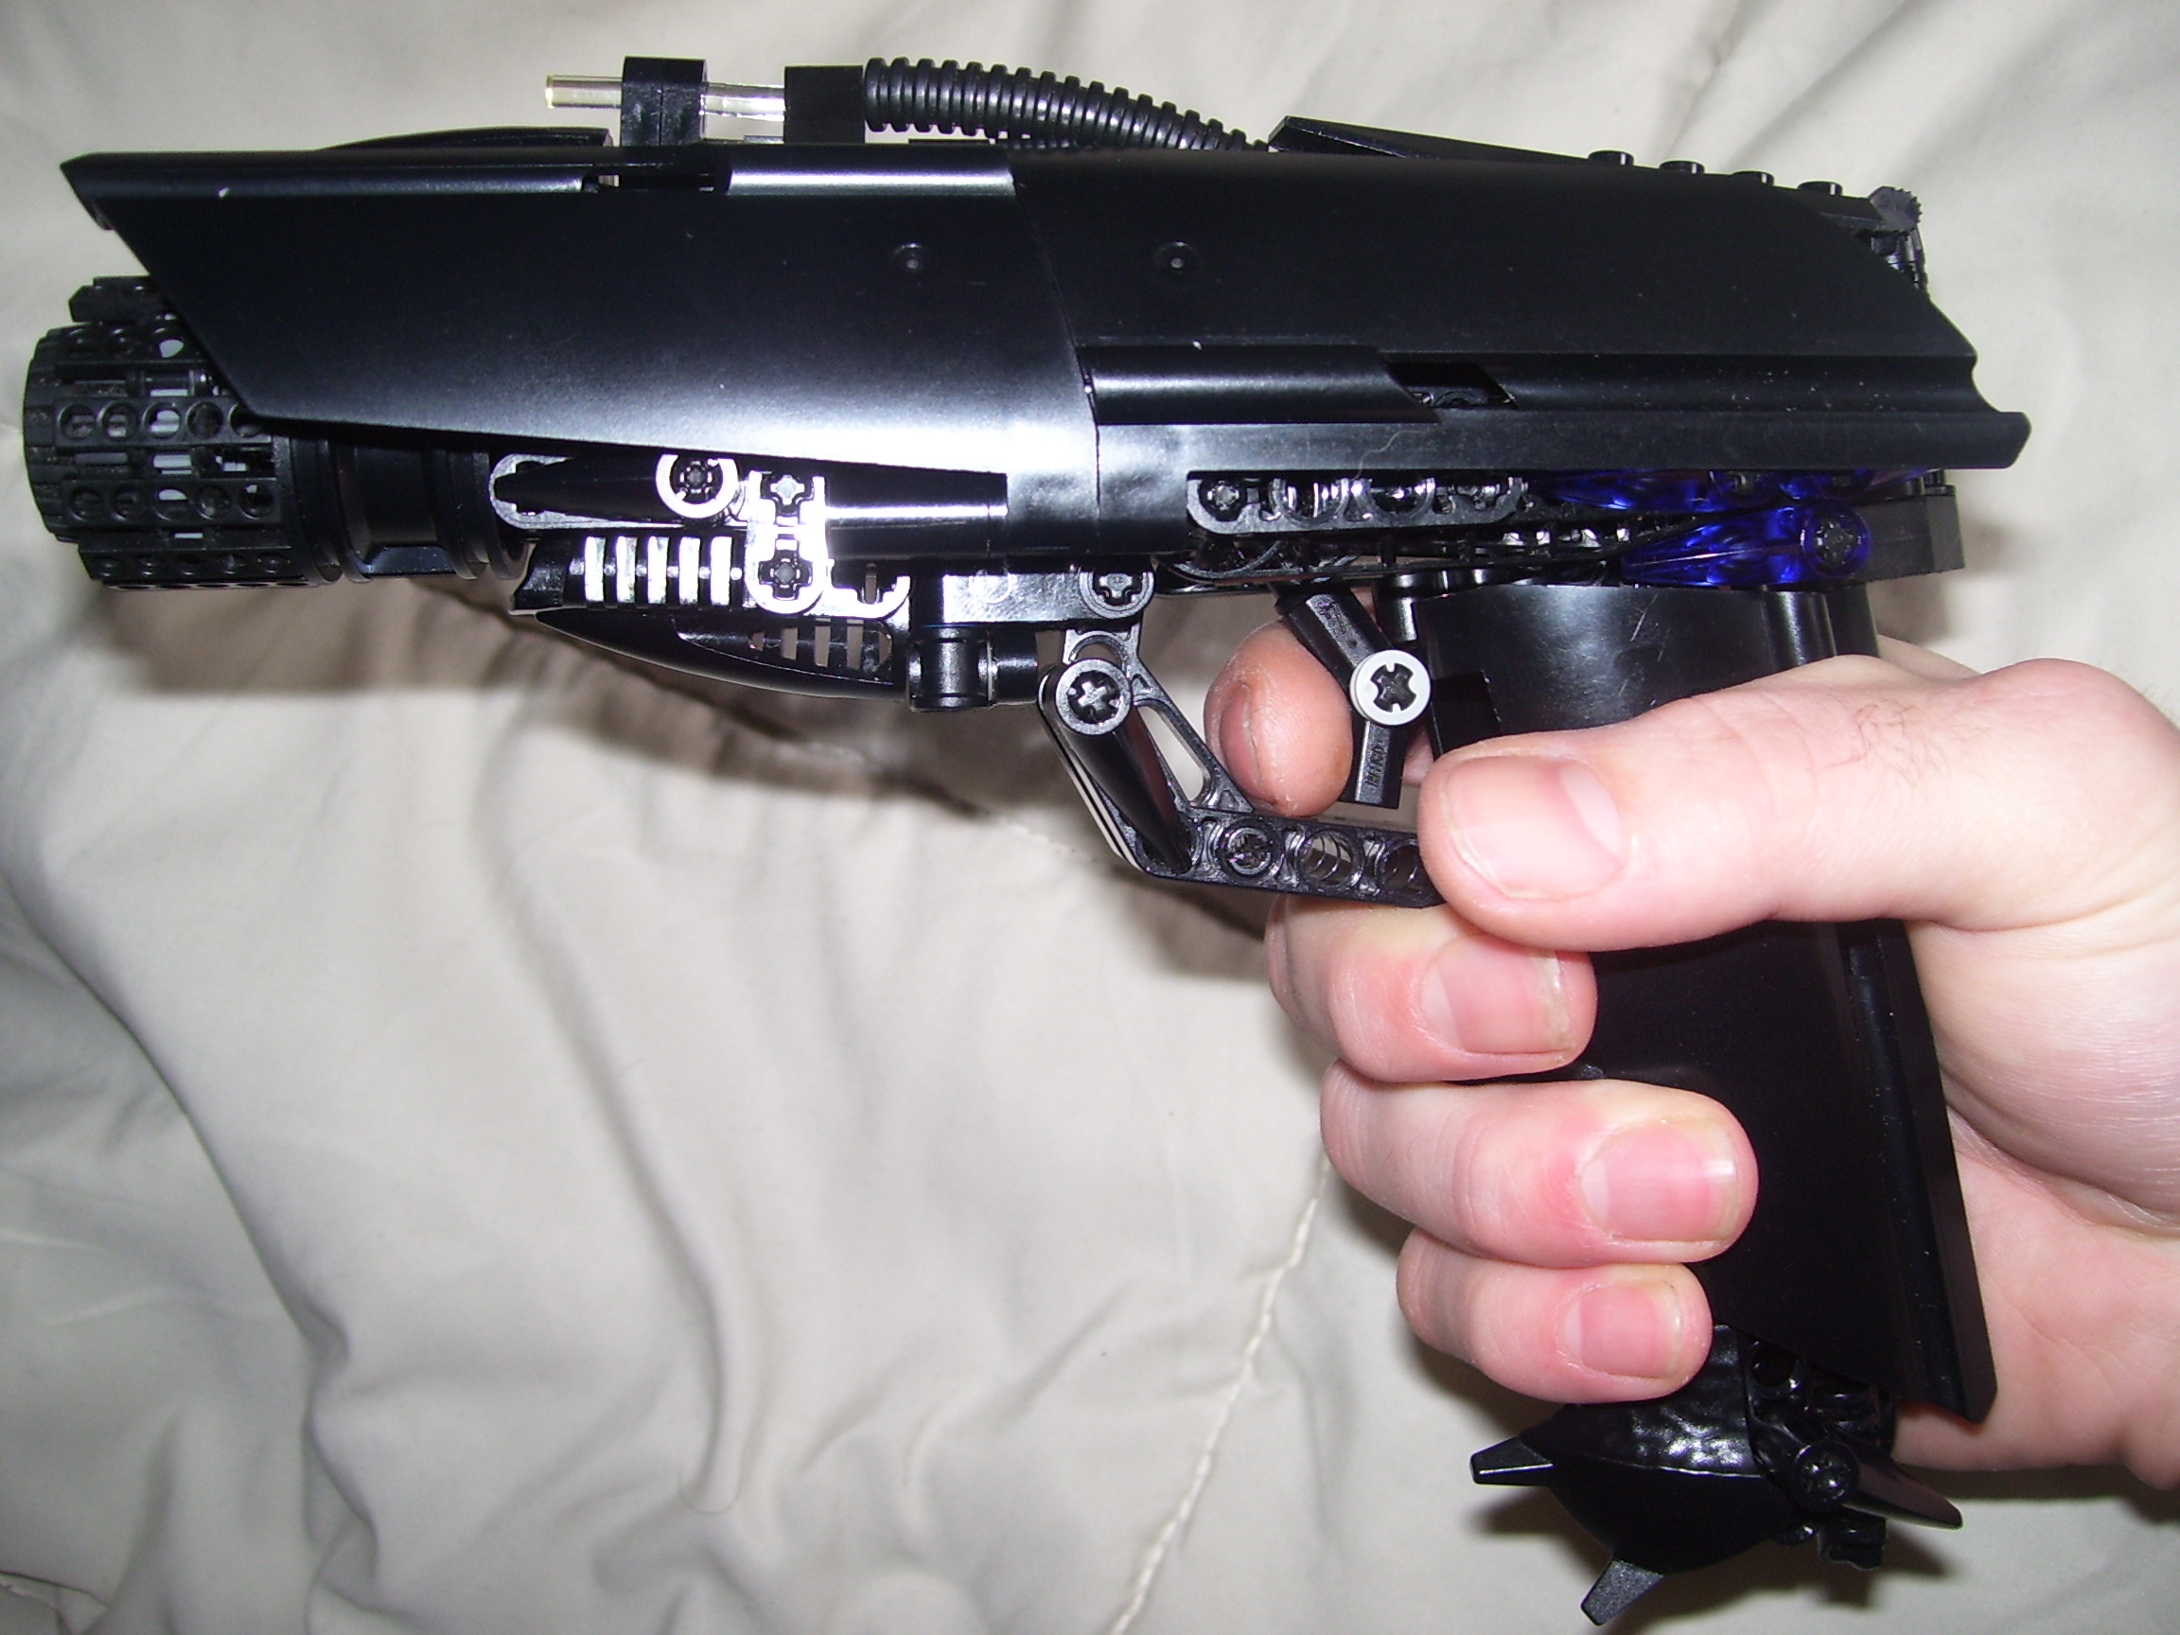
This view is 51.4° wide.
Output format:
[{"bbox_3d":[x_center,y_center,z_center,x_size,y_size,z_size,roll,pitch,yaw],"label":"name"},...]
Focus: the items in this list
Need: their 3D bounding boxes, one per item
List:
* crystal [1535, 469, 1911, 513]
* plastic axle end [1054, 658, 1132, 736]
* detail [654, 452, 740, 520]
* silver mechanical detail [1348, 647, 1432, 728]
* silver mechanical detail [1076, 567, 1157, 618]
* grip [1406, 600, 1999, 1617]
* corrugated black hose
[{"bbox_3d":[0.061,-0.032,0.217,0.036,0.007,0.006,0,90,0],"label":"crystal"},{"bbox_3d":[0.000,-0.012,0.225,0.007,0.007,0.007,0,90,0],"label":"plastic axle end"},{"bbox_3d":[-0.036,-0.031,0.208,0.007,0.006,0.007,0,90,0],"label":"detail"},{"bbox_3d":[0.030,-0.013,0.222,0.007,0.004,0.007,0,90,0],"label":"silver mechanical detail"},{"bbox_3d":[0.003,-0.024,0.228,0.007,0.006,0.007,0,90,0],"label":"silver mechanical detail"},{"bbox_3d":[0.058,0.028,0.228,0.049,0.036,0.097,-5,90,0],"label":"grip"},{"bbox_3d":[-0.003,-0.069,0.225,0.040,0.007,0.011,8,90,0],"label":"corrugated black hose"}]

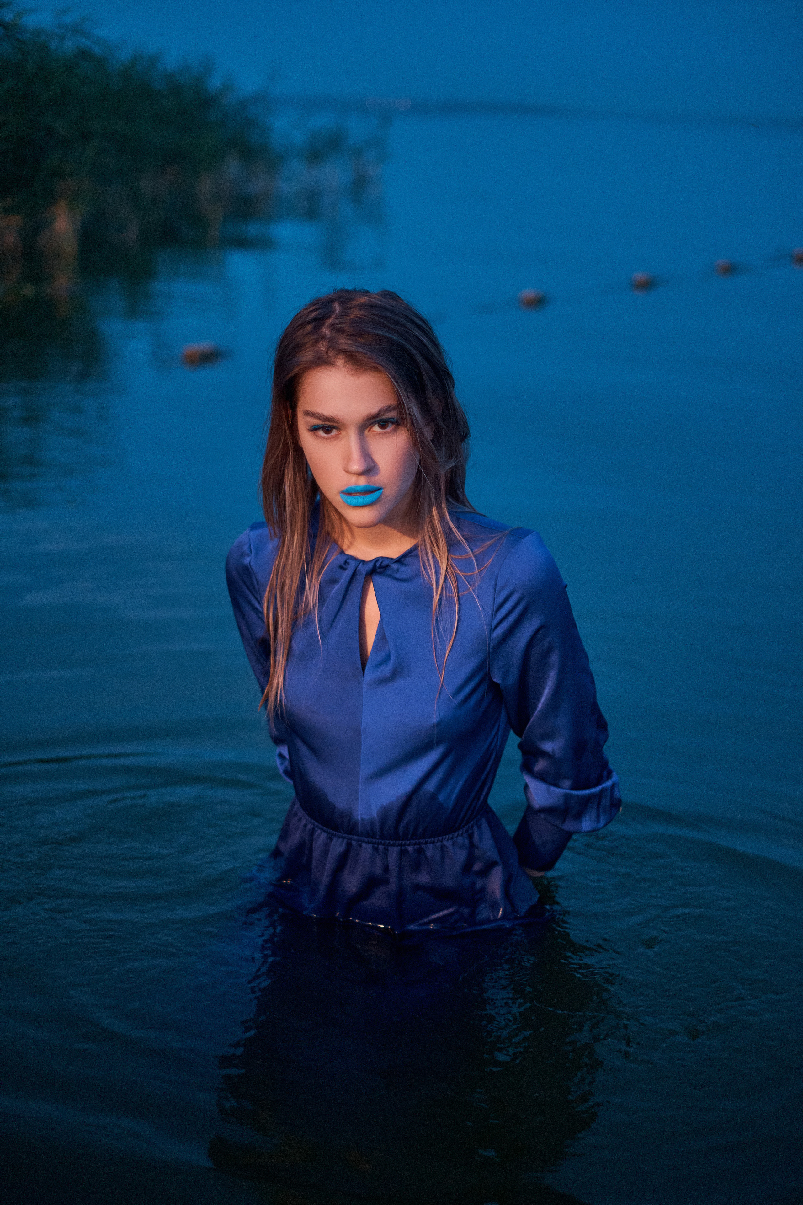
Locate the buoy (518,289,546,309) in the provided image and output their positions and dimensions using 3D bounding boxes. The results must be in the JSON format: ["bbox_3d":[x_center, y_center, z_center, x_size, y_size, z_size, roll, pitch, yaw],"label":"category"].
[{"bbox_3d":[0.668,-1.549,9.061,0.125,0.100,0.135,11,18,28],"label":"buoy"}]

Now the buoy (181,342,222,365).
[{"bbox_3d":[-0.751,-0.929,6.640,0.125,0.100,0.135,11,18,28],"label":"buoy"}]

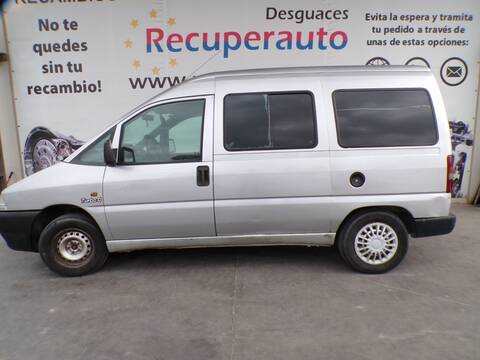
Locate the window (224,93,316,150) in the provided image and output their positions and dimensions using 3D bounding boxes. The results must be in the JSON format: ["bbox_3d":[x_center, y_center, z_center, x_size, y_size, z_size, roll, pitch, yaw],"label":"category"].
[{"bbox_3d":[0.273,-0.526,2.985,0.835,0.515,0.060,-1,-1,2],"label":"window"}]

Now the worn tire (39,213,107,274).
[{"bbox_3d":[-1.587,0.647,3.262,0.615,0.610,0.200,-2,8,-5],"label":"worn tire"}]

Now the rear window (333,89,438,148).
[{"bbox_3d":[1.290,-0.549,2.953,0.920,0.525,0.060,-1,-1,2],"label":"rear window"}]

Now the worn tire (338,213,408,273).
[{"bbox_3d":[1.235,0.594,3.174,0.615,0.610,0.200,-1,8,2],"label":"worn tire"}]

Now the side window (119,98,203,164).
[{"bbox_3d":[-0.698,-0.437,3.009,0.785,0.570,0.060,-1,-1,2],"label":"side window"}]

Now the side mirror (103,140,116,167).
[{"bbox_3d":[-1.126,-0.230,2.894,0.090,0.220,0.170,-1,8,2],"label":"side mirror"}]

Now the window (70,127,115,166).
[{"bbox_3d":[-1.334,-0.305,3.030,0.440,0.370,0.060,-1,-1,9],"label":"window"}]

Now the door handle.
[{"bbox_3d":[-0.329,-0.036,2.995,0.115,0.185,0.045,-1,8,2],"label":"door handle"}]

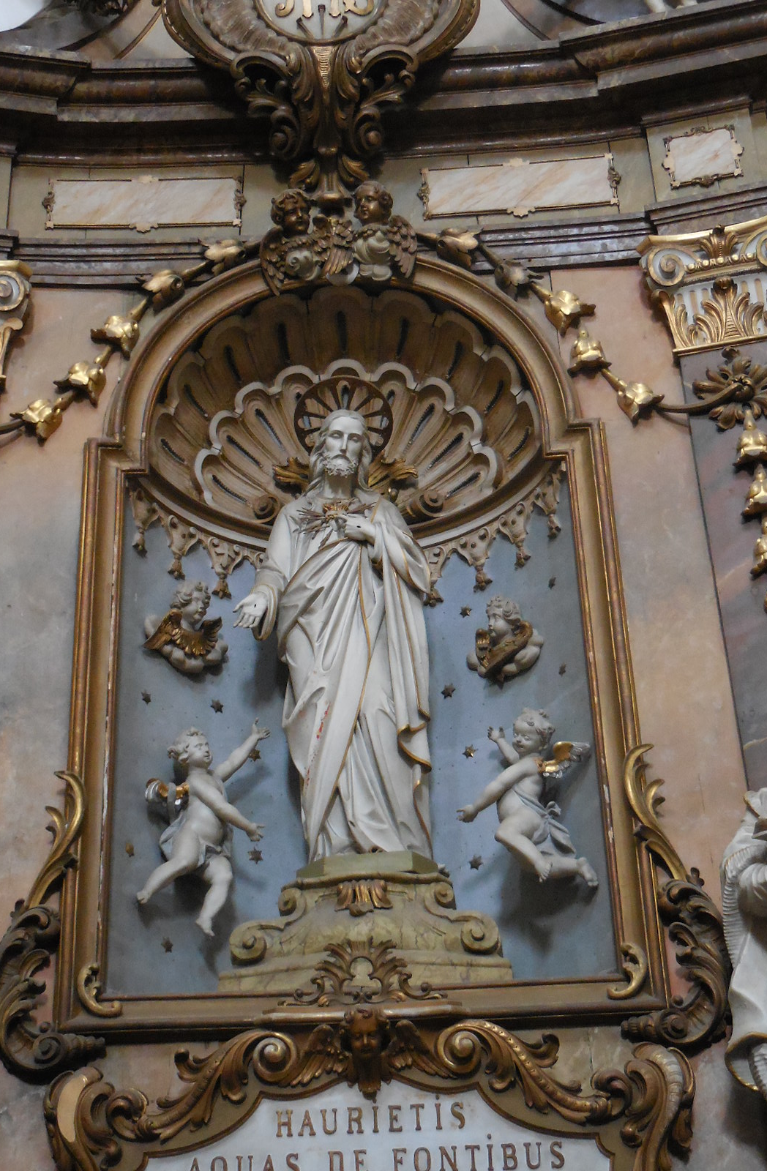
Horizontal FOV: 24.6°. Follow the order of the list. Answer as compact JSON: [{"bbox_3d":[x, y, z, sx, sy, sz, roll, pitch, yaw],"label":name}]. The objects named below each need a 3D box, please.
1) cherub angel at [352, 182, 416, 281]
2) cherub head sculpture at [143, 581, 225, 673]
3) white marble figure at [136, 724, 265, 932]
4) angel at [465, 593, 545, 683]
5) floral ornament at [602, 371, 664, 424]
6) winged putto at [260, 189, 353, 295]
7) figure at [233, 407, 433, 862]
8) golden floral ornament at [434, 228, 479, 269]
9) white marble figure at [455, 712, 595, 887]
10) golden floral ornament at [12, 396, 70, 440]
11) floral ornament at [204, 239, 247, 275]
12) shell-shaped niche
[{"bbox_3d":[0.004,-1.602,7.951,0.311,0.470,0.300,-12,-30,18],"label":"cherub angel"},{"bbox_3d":[-0.869,0.184,7.738,0.398,0.416,0.250,13,-32,-26],"label":"cherub head sculpture"},{"bbox_3d":[-0.728,0.981,7.128,0.550,0.850,0.480,19,-35,-34],"label":"white marble figure"},{"bbox_3d":[0.474,0.210,6.890,0.220,0.319,0.290,24,-39,-38],"label":"angel"},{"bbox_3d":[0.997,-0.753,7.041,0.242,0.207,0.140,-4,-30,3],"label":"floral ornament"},{"bbox_3d":[-0.321,-1.429,7.324,0.386,0.455,0.270,3,-30,-9],"label":"winged putto"},{"bbox_3d":[-0.201,0.127,6.861,0.746,2.000,0.580,-4,-30,3],"label":"figure"},{"bbox_3d":[0.328,-1.513,7.895,0.202,0.172,0.140,-2,-28,0],"label":"golden floral ornament"},{"bbox_3d":[0.521,0.770,6.415,0.447,0.613,0.420,20,-37,-34],"label":"white marble figure"},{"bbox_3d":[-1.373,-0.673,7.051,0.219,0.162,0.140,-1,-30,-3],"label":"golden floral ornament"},{"bbox_3d":[-0.711,-1.477,7.902,0.194,0.151,0.140,-2,-28,0],"label":"floral ornament"},{"bbox_3d":[-0.175,-0.796,8.065,1.677,0.861,0.762,-2,-28,0],"label":"shell-shaped niche"}]

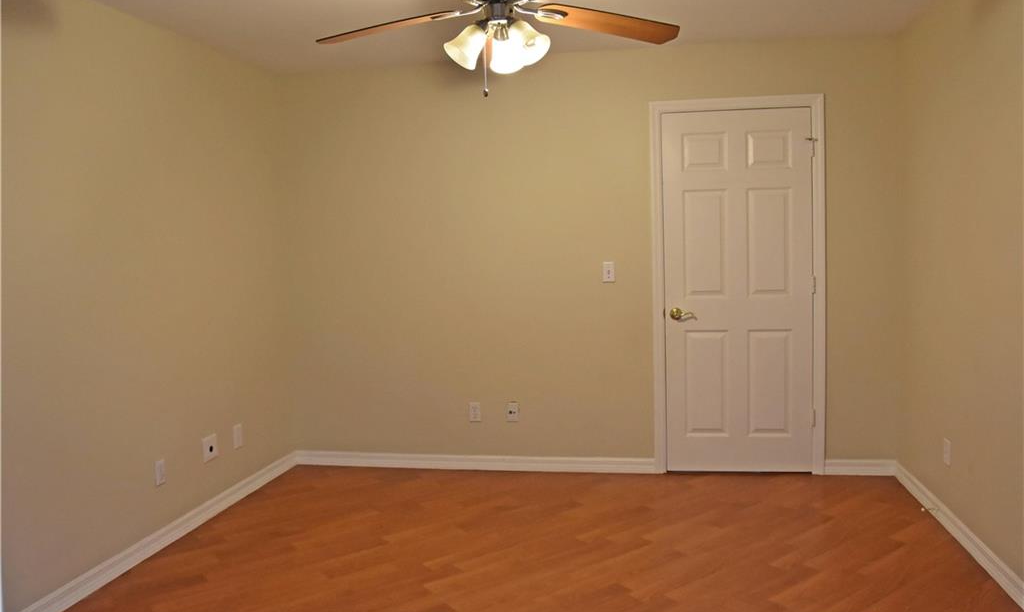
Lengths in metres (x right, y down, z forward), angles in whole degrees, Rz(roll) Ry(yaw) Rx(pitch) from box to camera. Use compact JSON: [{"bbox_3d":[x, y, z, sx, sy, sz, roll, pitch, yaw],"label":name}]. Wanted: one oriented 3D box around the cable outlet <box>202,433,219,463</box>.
[{"bbox_3d":[-1.506,0.711,3.550,0.010,0.116,0.117,-1,5,11],"label":"cable outlet"}]

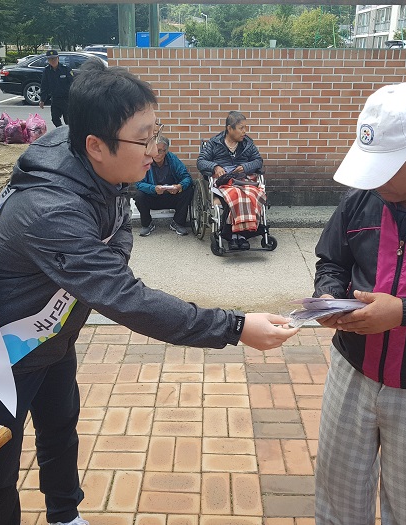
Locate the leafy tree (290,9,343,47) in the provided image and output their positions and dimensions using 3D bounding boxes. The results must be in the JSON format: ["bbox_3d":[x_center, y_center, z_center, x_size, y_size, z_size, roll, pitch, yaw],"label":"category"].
[{"bbox_3d":[7.625,-14.564,35.106,3.500,4.200,3.500,0,21,0],"label":"leafy tree"}]

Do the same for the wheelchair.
[{"bbox_3d":[0.275,-0.597,4.621,0.610,0.900,0.950,-5,22,-13],"label":"wheelchair"}]

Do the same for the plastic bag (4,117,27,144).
[{"bbox_3d":[-3.552,-2.548,10.052,0.430,0.460,0.420,0,21,0],"label":"plastic bag"}]

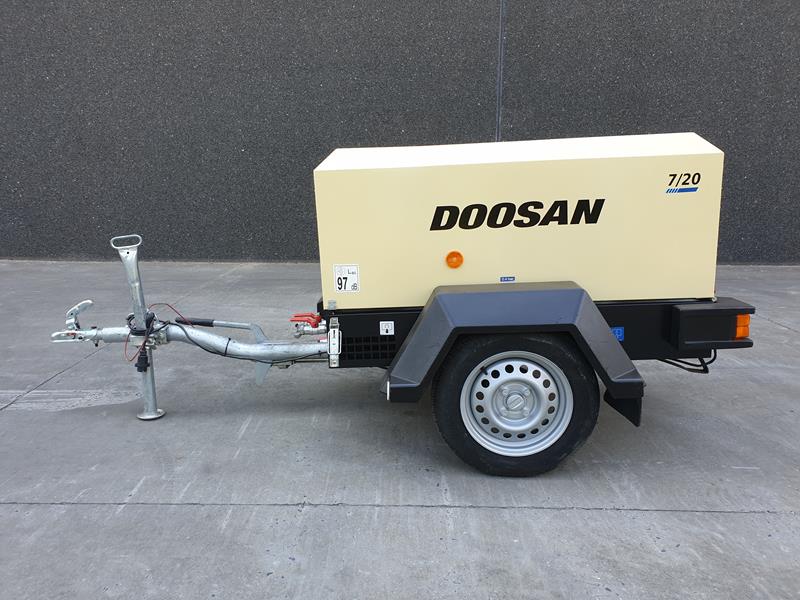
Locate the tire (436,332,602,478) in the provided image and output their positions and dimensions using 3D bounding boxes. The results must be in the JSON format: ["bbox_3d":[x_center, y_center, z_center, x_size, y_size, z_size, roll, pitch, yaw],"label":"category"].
[{"bbox_3d":[0.381,0.324,2.001,0.546,0.536,0.160,1,13,3],"label":"tire"}]

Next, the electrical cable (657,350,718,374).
[{"bbox_3d":[0.999,0.214,2.091,0.195,0.085,0.090,-2,12,3],"label":"electrical cable"}]

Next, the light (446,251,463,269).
[{"bbox_3d":[0.186,-0.137,2.045,0.061,0.061,0.016,-2,12,3],"label":"light"}]

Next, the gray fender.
[{"bbox_3d":[0.362,0.137,1.988,0.810,0.350,0.240,-2,12,3],"label":"gray fender"}]

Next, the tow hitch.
[{"bbox_3d":[-0.870,0.105,2.468,1.227,0.766,0.220,-2,12,3],"label":"tow hitch"}]

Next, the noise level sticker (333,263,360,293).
[{"bbox_3d":[-0.183,-0.073,2.084,0.085,0.100,0.004,-2,12,3],"label":"noise level sticker"}]

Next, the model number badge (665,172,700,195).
[{"bbox_3d":[0.930,-0.383,1.969,0.108,0.066,0.004,-2,12,3],"label":"model number badge"}]

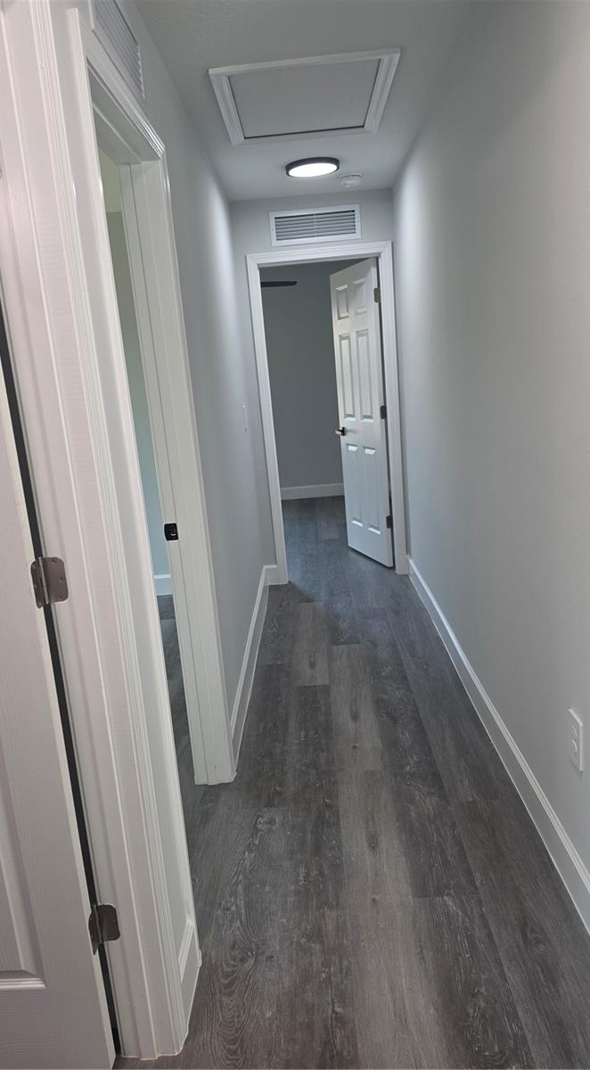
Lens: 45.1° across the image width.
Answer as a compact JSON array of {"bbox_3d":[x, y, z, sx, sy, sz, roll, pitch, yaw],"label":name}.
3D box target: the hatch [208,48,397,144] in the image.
[{"bbox_3d":[0.041,-1.630,2.702,0.633,0.025,0.836,-5,14,1],"label":"hatch"}]

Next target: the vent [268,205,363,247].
[{"bbox_3d":[0.126,-1.872,4.310,0.538,0.191,0.020,-5,14,1],"label":"vent"}]

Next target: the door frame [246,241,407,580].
[{"bbox_3d":[0.238,-0.740,4.662,0.888,2.118,0.140,-5,14,1],"label":"door frame"}]

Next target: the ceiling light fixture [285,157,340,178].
[{"bbox_3d":[0.091,-1.862,3.611,0.269,0.031,0.269,-5,14,1],"label":"ceiling light fixture"}]

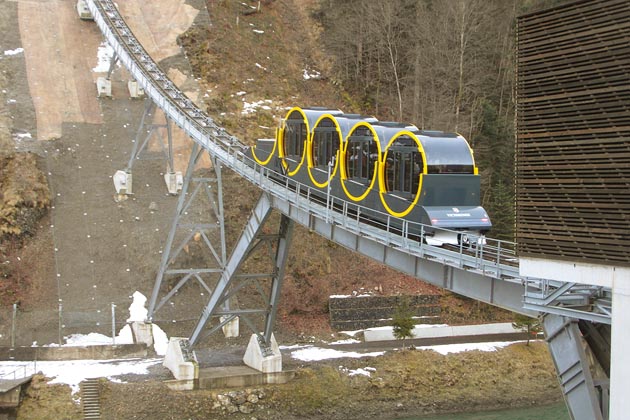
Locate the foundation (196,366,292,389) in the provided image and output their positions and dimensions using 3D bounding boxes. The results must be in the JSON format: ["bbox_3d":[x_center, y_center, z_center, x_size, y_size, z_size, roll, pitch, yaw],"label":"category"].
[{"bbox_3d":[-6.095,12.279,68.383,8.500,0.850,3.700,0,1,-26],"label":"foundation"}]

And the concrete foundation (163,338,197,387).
[{"bbox_3d":[-9.552,10.686,66.907,1.650,3.000,3.800,0,1,-26],"label":"concrete foundation"}]

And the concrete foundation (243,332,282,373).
[{"bbox_3d":[-3.932,10.527,69.067,1.650,2.750,3.700,0,1,-26],"label":"concrete foundation"}]

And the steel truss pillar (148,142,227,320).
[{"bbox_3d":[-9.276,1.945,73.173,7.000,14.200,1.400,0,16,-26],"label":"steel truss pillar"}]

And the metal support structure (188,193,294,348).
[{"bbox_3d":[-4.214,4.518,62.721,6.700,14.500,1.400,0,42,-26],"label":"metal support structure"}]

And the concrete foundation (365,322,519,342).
[{"bbox_3d":[11.681,10.915,83.068,16.000,0.870,0.450,0,1,-23],"label":"concrete foundation"}]

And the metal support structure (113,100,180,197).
[{"bbox_3d":[-14.710,-5.641,84.362,6.400,8.900,2.200,0,19,-26],"label":"metal support structure"}]

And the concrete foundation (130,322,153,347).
[{"bbox_3d":[-13.579,9.827,73.278,1.400,2.100,1.500,0,1,-26],"label":"concrete foundation"}]

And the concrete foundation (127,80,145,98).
[{"bbox_3d":[-18.470,-12.370,95.541,1.400,2.000,1.700,0,1,-26],"label":"concrete foundation"}]

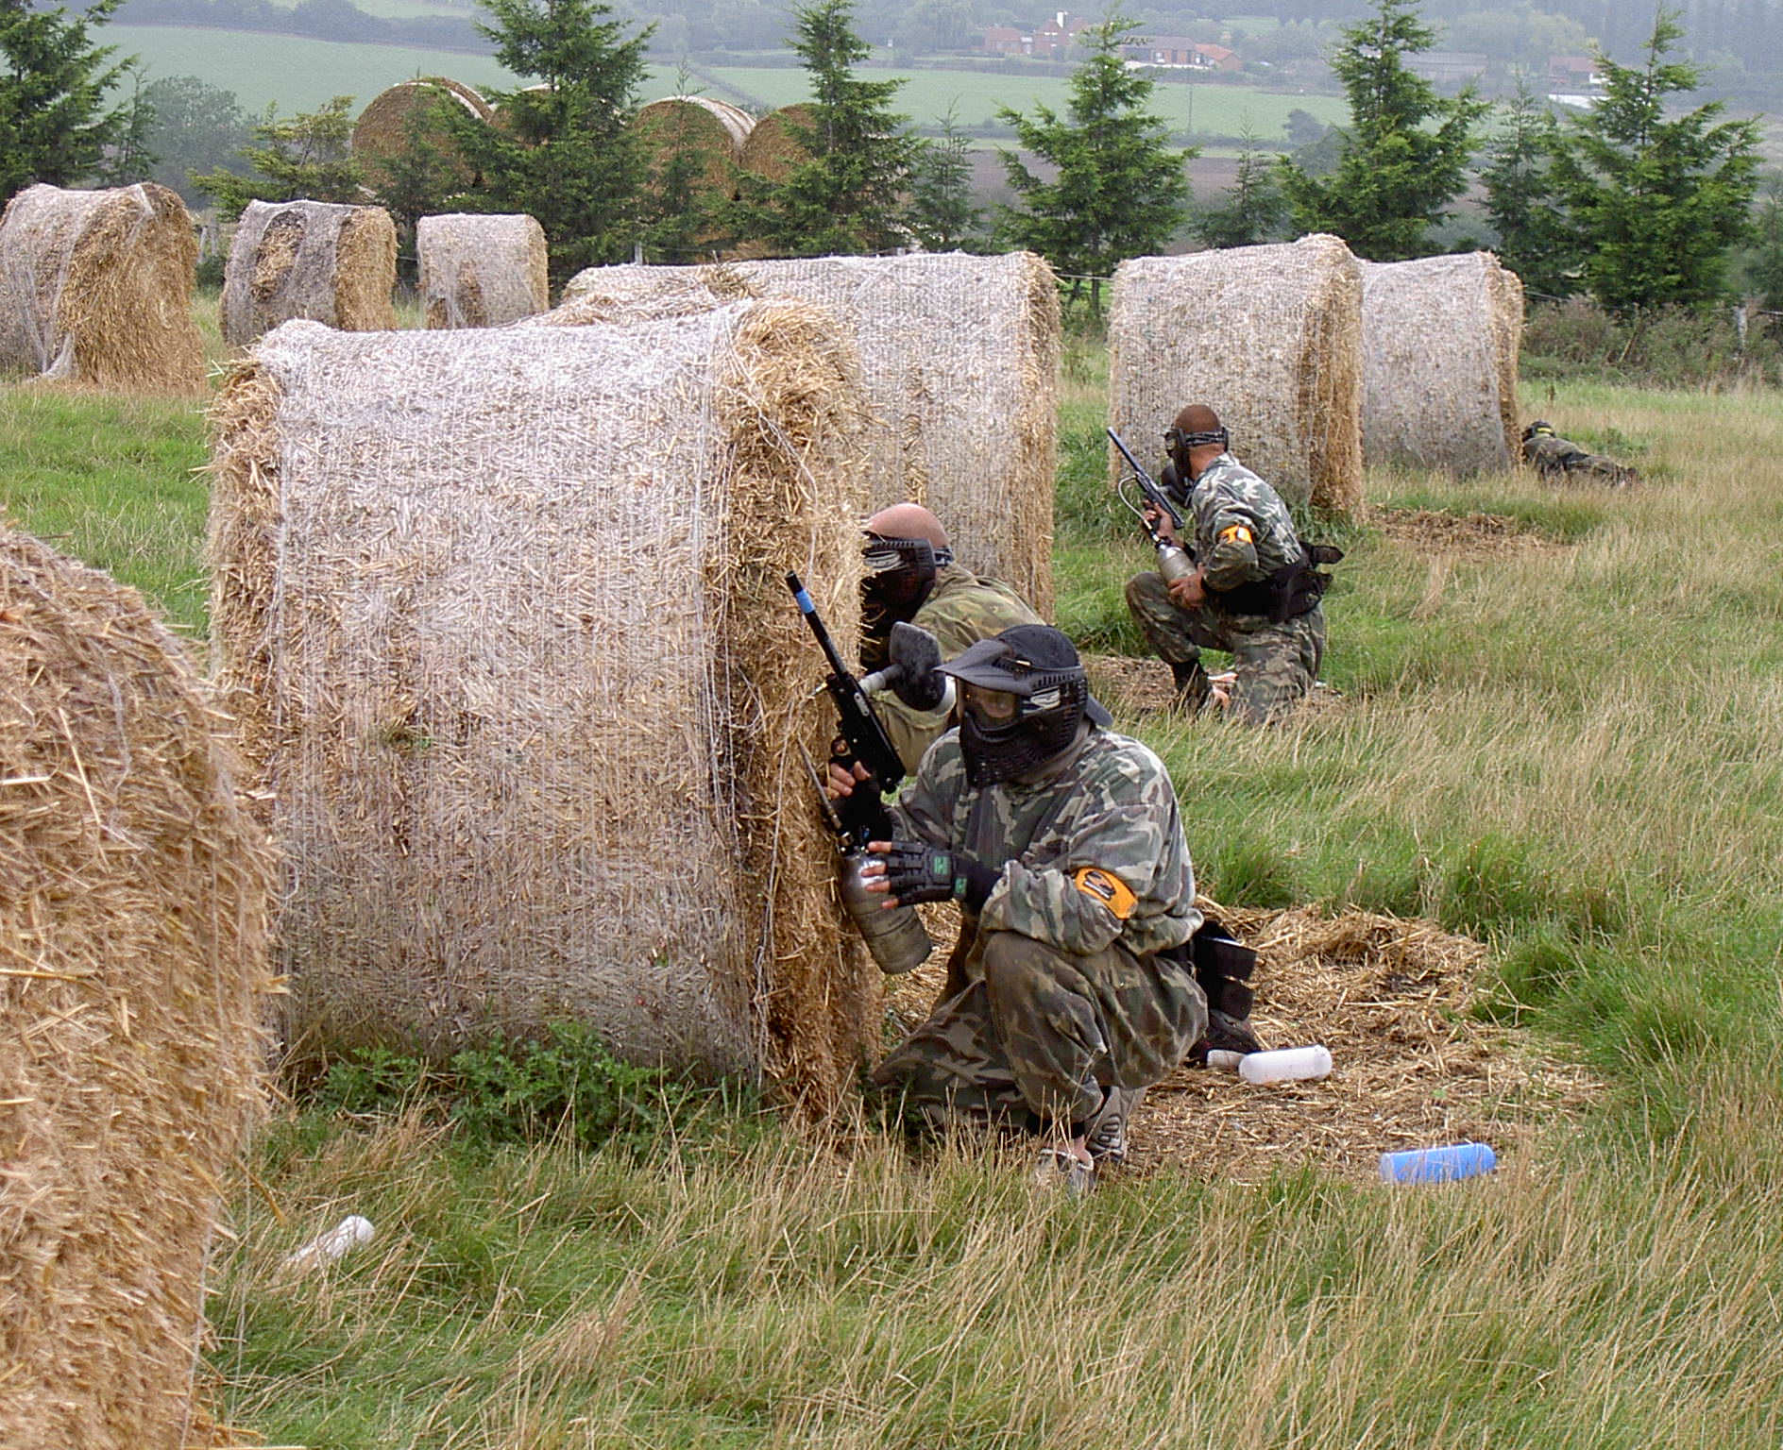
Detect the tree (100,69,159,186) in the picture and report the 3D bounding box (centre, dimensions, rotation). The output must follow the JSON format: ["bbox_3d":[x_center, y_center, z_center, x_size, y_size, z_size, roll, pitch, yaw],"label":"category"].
[{"bbox_3d":[-8.273,-5.858,61.000,1.100,2.620,1.100,2,6,0],"label":"tree"}]

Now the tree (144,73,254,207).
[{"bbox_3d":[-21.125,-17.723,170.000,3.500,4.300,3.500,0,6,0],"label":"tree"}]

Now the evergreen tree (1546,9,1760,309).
[{"bbox_3d":[9.940,-7.334,73.000,2.800,4.000,2.800,2,6,0],"label":"evergreen tree"}]

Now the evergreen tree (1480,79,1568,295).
[{"bbox_3d":[6.492,-5.083,57.500,1.100,3.190,1.100,2,6,0],"label":"evergreen tree"}]

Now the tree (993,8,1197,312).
[{"bbox_3d":[2.546,-7.071,70.000,2.600,3.850,2.600,0,6,0],"label":"tree"}]

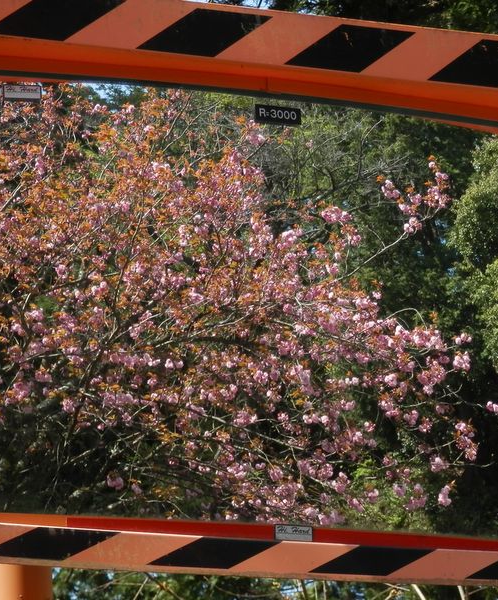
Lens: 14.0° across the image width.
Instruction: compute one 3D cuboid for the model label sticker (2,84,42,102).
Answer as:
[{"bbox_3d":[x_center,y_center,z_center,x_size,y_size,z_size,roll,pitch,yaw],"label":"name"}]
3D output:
[{"bbox_3d":[-0.214,-0.196,1.923,0.036,0.016,0.002,0,-26,-13],"label":"model label sticker"}]

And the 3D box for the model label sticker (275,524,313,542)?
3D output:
[{"bbox_3d":[0.040,0.208,1.812,0.036,0.016,0.002,4,-19,-16],"label":"model label sticker"}]

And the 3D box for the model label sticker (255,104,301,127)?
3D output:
[{"bbox_3d":[0.028,-0.180,1.983,0.047,0.020,0.002,3,-27,-17],"label":"model label sticker"}]

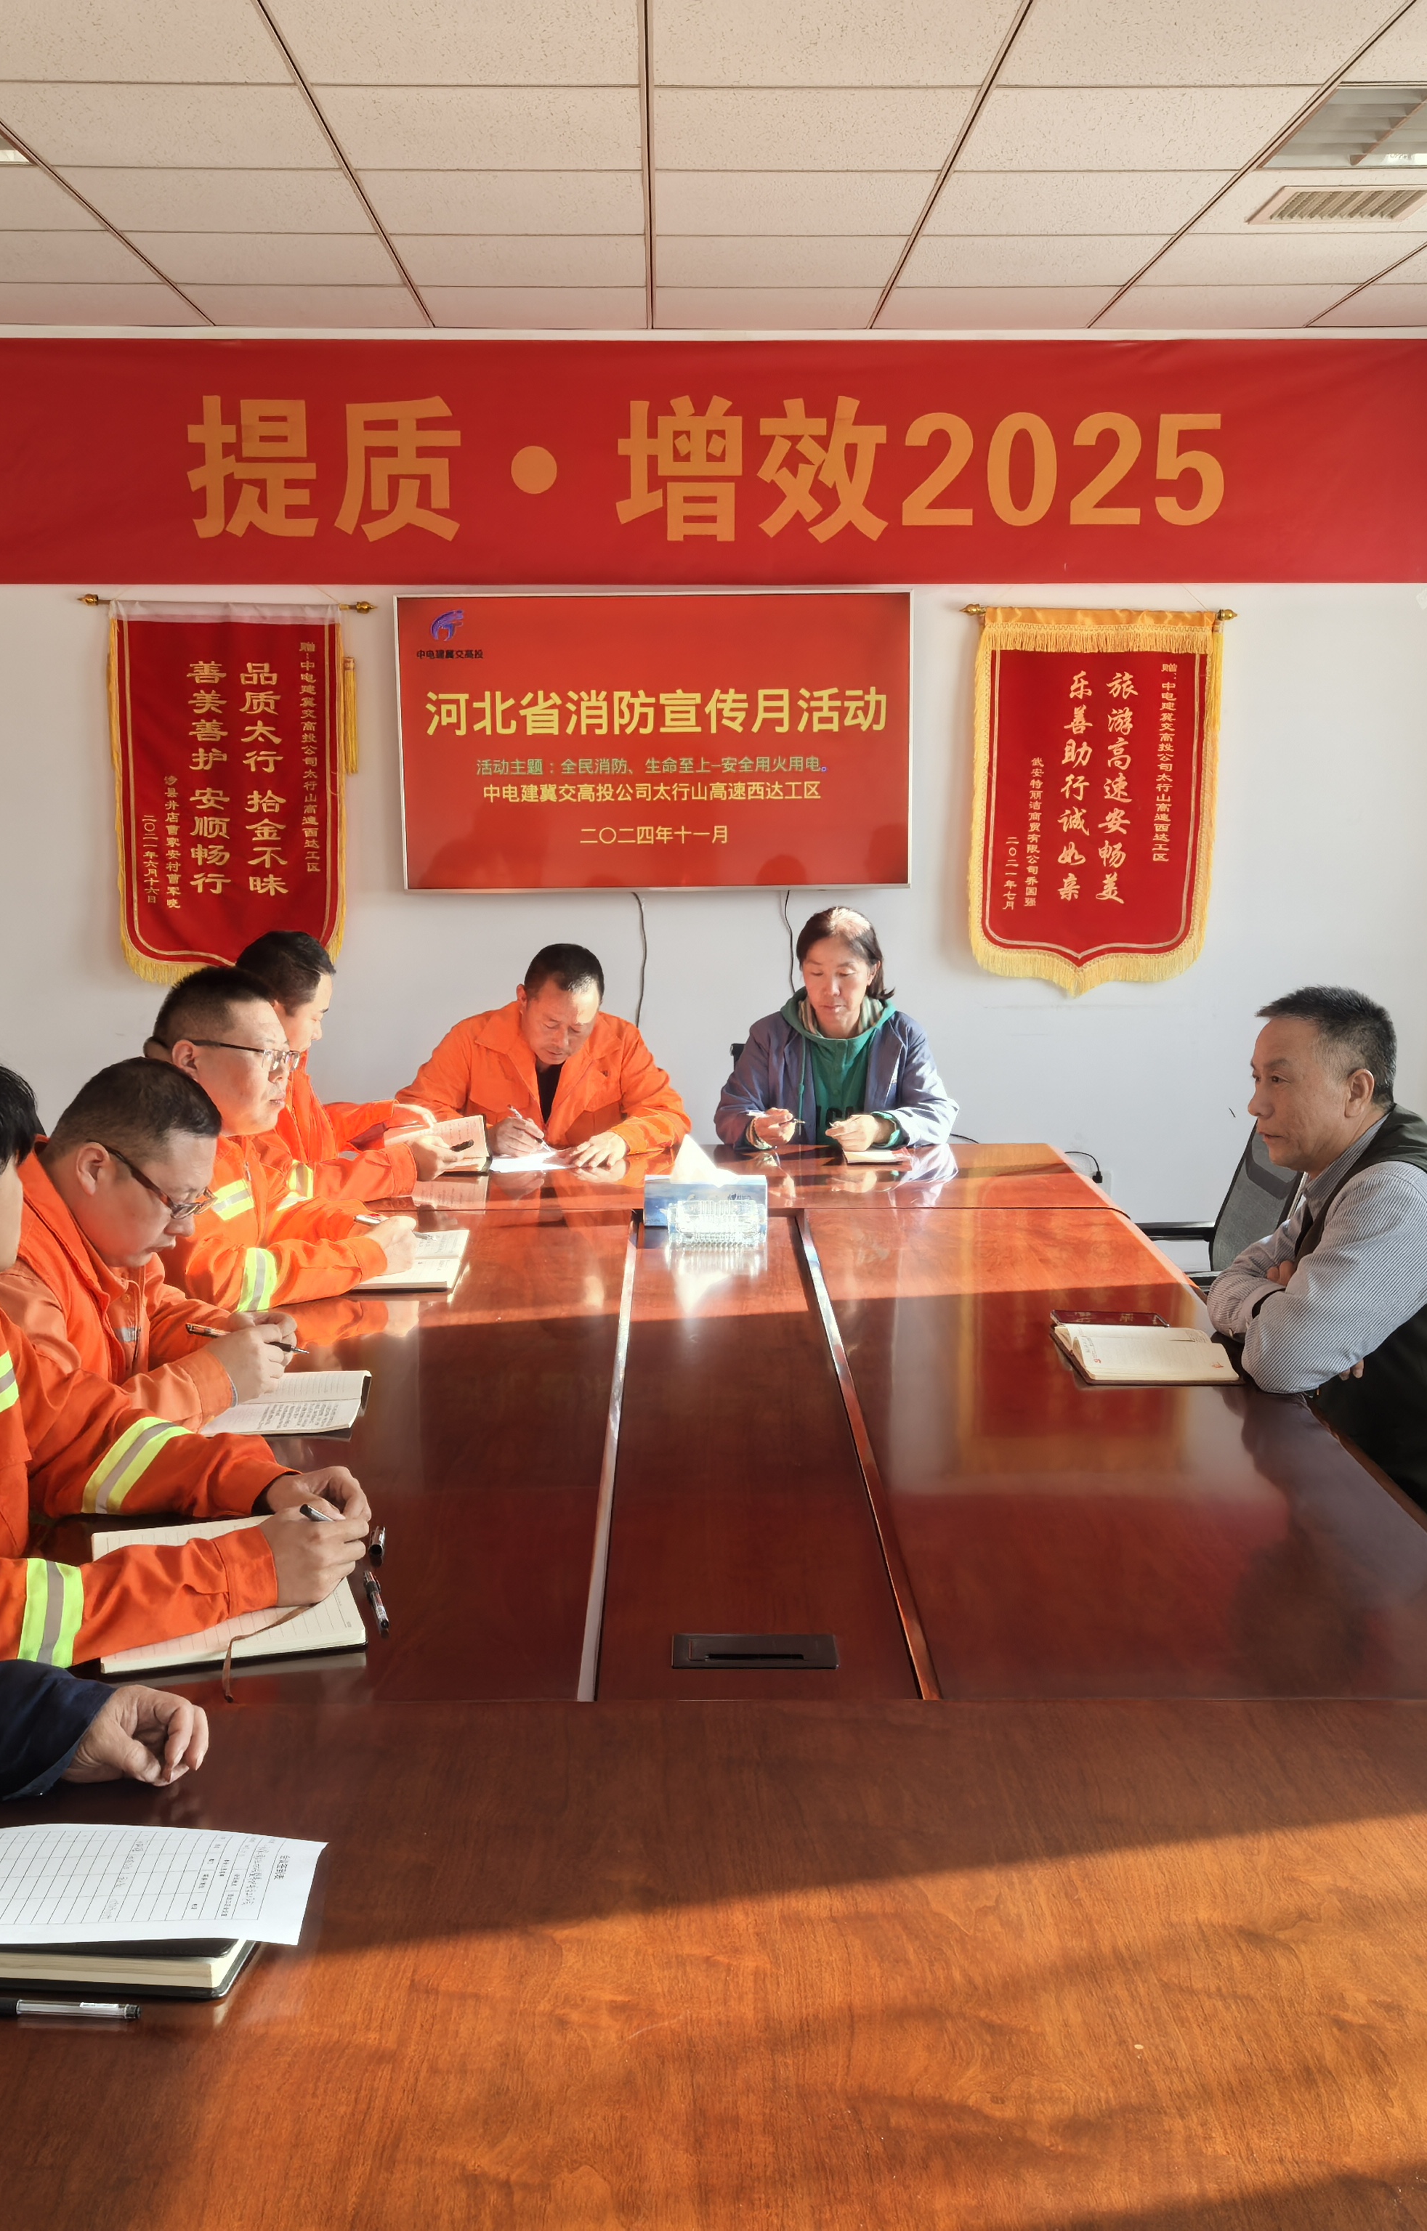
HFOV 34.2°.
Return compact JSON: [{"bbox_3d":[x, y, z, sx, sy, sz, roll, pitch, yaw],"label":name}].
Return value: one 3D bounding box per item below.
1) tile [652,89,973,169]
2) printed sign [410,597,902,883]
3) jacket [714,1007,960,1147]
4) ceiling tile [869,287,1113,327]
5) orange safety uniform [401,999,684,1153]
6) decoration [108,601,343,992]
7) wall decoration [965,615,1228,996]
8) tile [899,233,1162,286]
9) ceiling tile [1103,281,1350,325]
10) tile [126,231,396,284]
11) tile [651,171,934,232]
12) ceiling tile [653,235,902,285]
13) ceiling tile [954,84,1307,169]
[{"bbox_3d":[0.182,-1.851,4.346,0.600,0.020,0.600,0,9,-1],"label":"tile"},{"bbox_3d":[-0.160,-1.045,6.515,1.412,0.811,0.060,0,9,-1],"label":"printed sign"},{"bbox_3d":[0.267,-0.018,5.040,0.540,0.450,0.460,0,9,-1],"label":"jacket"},{"bbox_3d":[0.731,-2.135,6.109,0.600,0.020,0.570,0,9,-1],"label":"ceiling tile"},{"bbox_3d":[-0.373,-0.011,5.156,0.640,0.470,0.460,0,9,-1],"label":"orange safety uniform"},{"bbox_3d":[-1.380,-0.907,6.601,0.650,1.070,0.035,0,9,-1],"label":"decoration"},{"bbox_3d":[1.102,-0.886,6.661,0.720,1.100,0.030,0,9,-1],"label":"wall decoration"},{"bbox_3d":[0.747,-2.042,5.532,0.600,0.020,0.600,0,9,-1],"label":"tile"},{"bbox_3d":[1.331,-2.139,6.125,0.600,0.020,0.570,0,9,-1],"label":"ceiling tile"},{"bbox_3d":[-1.046,-2.042,5.503,0.600,0.020,0.600,0,9,-1],"label":"tile"},{"bbox_3d":[0.168,-1.947,4.938,0.600,0.020,0.600,0,9,-1],"label":"tile"},{"bbox_3d":[0.150,-2.046,5.533,0.600,0.020,0.600,0,9,-1],"label":"ceiling tile"},{"bbox_3d":[0.778,-1.851,4.348,0.600,0.020,0.600,0,9,-1],"label":"ceiling tile"}]

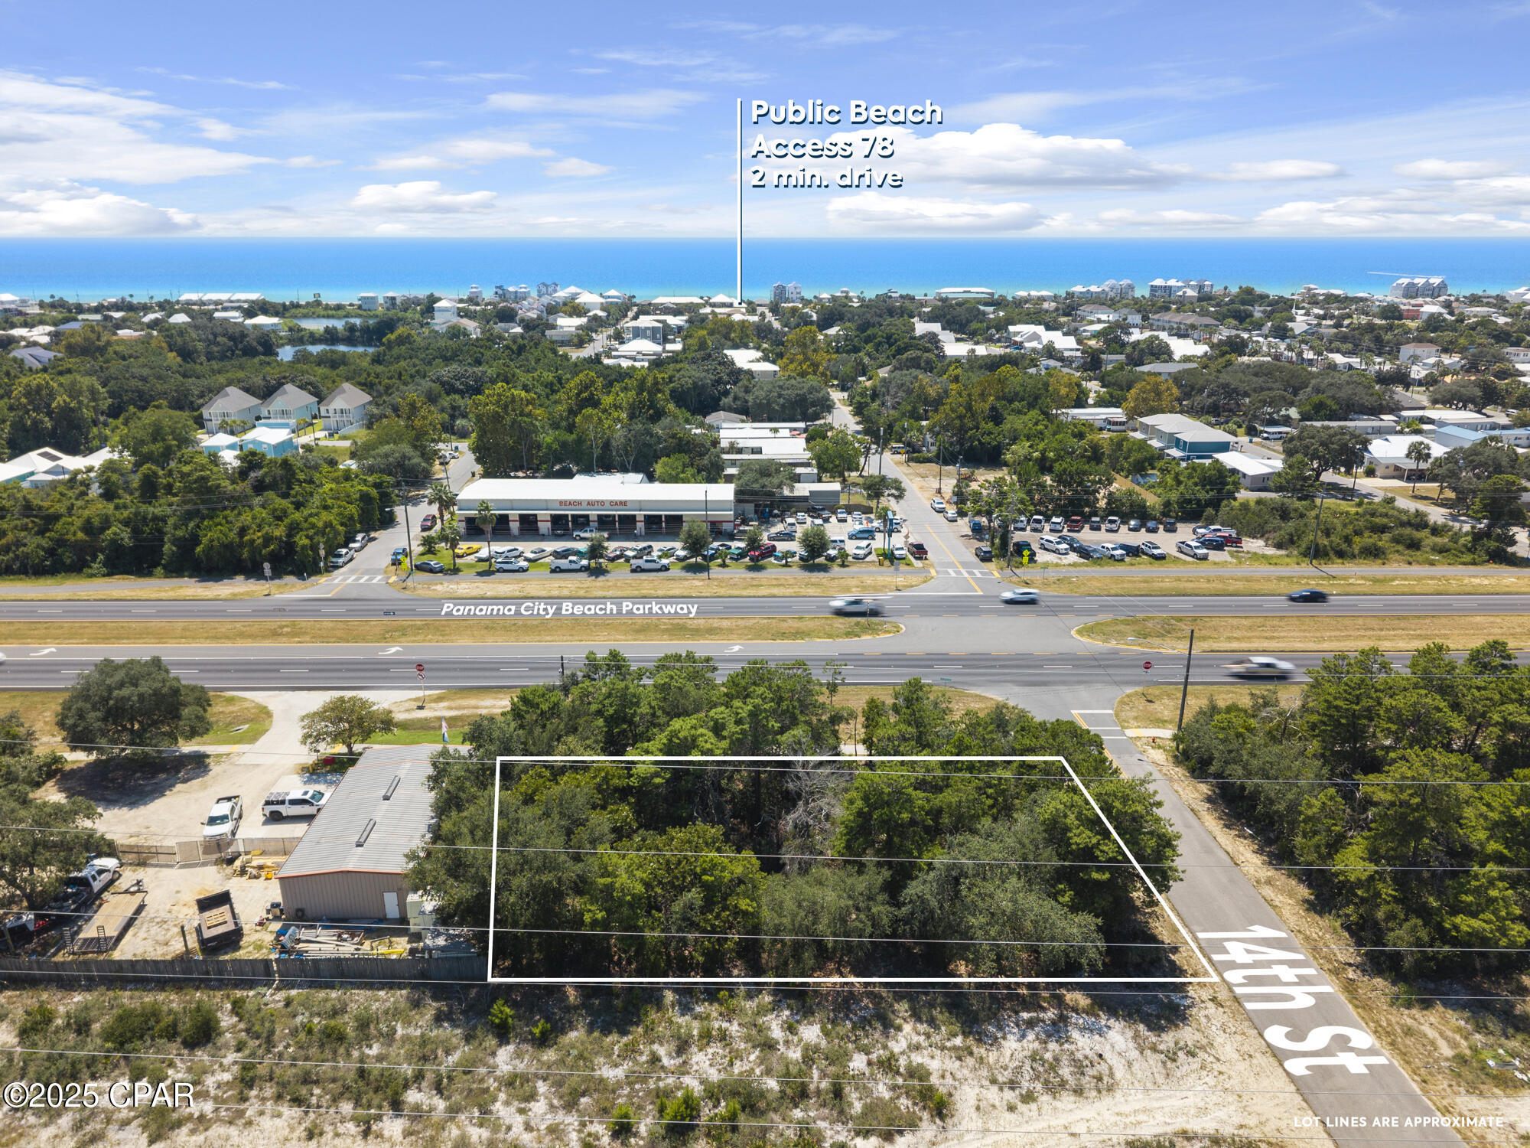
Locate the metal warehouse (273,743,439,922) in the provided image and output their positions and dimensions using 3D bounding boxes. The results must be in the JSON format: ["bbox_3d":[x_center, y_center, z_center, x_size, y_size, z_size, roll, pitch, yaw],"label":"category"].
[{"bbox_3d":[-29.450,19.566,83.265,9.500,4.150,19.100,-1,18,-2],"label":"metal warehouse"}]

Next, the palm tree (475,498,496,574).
[{"bbox_3d":[-39.150,-5.399,149.929,3.000,10.400,3.000,0,18,0],"label":"palm tree"}]

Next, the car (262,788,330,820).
[{"bbox_3d":[-37.850,19.006,87.291,5.880,1.930,2.050,-1,18,-2],"label":"car"}]

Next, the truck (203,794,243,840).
[{"bbox_3d":[-43.500,19.683,85.198,2.030,1.920,5.750,-5,18,-15],"label":"truck"}]

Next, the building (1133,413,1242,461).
[{"bbox_3d":[91.000,-29.284,230.269,12.000,7.300,27.600,-1,18,-2],"label":"building"}]

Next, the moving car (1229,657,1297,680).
[{"bbox_3d":[53.800,10.028,114.972,5.700,1.800,2.000,0,18,0],"label":"moving car"}]

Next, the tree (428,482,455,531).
[{"bbox_3d":[-51.000,-10.134,167.835,4.000,9.000,4.000,-5,19,-17],"label":"tree"}]

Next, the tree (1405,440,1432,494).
[{"bbox_3d":[121.000,-19.725,196.894,4.200,9.500,4.200,11,21,30],"label":"tree"}]

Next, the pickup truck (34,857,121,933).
[{"bbox_3d":[-49.050,22.602,75.947,2.050,2.020,6.250,0,18,1],"label":"pickup truck"}]

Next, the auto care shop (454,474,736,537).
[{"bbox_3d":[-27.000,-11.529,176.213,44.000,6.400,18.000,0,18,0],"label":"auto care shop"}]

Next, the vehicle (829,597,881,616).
[{"bbox_3d":[11.550,3.956,135.493,5.800,1.950,1.950,0,18,-1],"label":"vehicle"}]

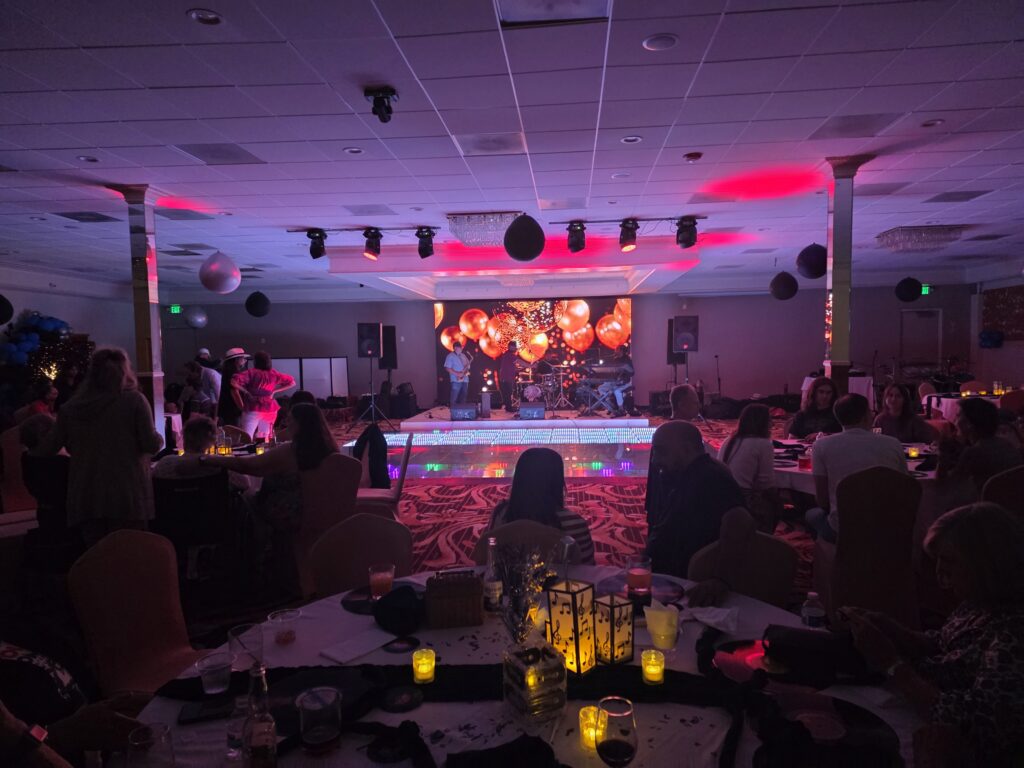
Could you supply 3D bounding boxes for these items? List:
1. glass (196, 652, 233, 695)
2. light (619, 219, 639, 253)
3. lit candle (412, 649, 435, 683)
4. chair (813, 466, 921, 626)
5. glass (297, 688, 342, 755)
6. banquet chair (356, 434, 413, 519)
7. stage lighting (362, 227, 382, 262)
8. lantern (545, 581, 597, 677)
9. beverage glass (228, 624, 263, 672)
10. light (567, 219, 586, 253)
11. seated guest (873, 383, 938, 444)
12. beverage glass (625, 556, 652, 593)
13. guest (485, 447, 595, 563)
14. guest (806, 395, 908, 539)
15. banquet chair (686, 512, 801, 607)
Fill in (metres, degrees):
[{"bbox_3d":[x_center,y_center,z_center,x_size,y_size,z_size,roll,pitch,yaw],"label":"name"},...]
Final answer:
[{"bbox_3d":[-0.734,0.709,1.673,0.086,0.078,0.086,-1,2,0],"label":"glass"},{"bbox_3d":[1.667,-2.075,9.519,0.280,0.430,0.270,-2,3,-20],"label":"light"},{"bbox_3d":[-0.223,0.722,1.738,0.058,0.066,0.058,-1,3,5],"label":"lit candle"},{"bbox_3d":[2.009,0.880,3.831,0.450,0.910,0.570,0,3,17],"label":"chair"},{"bbox_3d":[-0.406,0.716,1.444,0.094,0.100,0.094,-1,3,5],"label":"glass"},{"bbox_3d":[-1.089,0.871,5.490,0.570,0.930,0.450,-1,3,-2],"label":"banquet chair"},{"bbox_3d":[-1.886,-1.896,9.200,0.260,0.450,0.280,-2,3,-32],"label":"stage lighting"},{"bbox_3d":[0.162,0.642,1.794,0.088,0.209,0.088,-3,0,40],"label":"lantern"},{"bbox_3d":[-0.715,0.710,1.834,0.090,0.097,0.090,-1,3,5],"label":"beverage glass"},{"bbox_3d":[0.891,-2.038,9.400,0.270,0.440,0.270,-3,3,-30],"label":"light"},{"bbox_3d":[3.176,0.629,5.563,0.520,1.230,0.780,1,3,32],"label":"seated guest"},{"bbox_3d":[0.429,0.648,2.310,0.084,0.097,0.084,-1,2,0],"label":"beverage glass"},{"bbox_3d":[0.151,0.841,3.178,0.480,1.170,0.780,-1,3,8],"label":"guest"},{"bbox_3d":[2.050,0.707,4.156,0.560,1.310,0.750,-1,3,7],"label":"guest"},{"bbox_3d":[0.763,0.983,2.695,0.470,0.920,0.550,-2,3,-20],"label":"banquet chair"}]

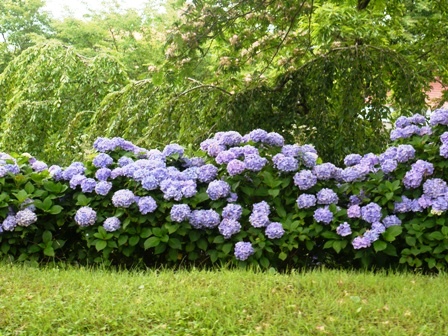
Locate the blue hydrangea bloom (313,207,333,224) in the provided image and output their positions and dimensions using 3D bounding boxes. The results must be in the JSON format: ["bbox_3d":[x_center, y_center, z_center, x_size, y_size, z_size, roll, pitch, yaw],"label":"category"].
[{"bbox_3d":[0.782,0.377,6.750,0.154,0.134,0.145,0,5,0],"label":"blue hydrangea bloom"}]

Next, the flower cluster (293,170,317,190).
[{"bbox_3d":[0.655,0.102,6.950,0.189,0.163,0.180,0,6,0],"label":"flower cluster"}]

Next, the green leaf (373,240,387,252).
[{"bbox_3d":[1.202,0.607,6.600,0.103,0.102,0.045,0,-24,0],"label":"green leaf"}]

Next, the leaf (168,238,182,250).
[{"bbox_3d":[-0.386,0.609,6.800,0.106,0.105,0.045,0,-24,0],"label":"leaf"}]

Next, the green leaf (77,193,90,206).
[{"bbox_3d":[-1.160,0.260,7.050,0.110,0.127,0.045,0,-24,0],"label":"green leaf"}]

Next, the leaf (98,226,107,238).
[{"bbox_3d":[-0.974,0.517,6.850,0.064,0.094,0.060,0,4,0],"label":"leaf"}]

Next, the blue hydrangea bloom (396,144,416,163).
[{"bbox_3d":[1.506,-0.120,7.070,0.157,0.149,0.149,1,5,12],"label":"blue hydrangea bloom"}]

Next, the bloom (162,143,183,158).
[{"bbox_3d":[-0.434,-0.151,7.350,0.184,0.138,0.174,0,6,0],"label":"bloom"}]

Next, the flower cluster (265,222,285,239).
[{"bbox_3d":[0.410,0.505,6.900,0.158,0.129,0.153,0,4,0],"label":"flower cluster"}]

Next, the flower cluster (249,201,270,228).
[{"bbox_3d":[0.272,0.352,6.450,0.162,0.200,0.150,0,5,0],"label":"flower cluster"}]

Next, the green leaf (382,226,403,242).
[{"bbox_3d":[1.236,0.484,6.250,0.145,0.119,0.070,0,5,0],"label":"green leaf"}]

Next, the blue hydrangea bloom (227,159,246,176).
[{"bbox_3d":[0.103,-0.002,7.020,0.152,0.135,0.144,0,5,1],"label":"blue hydrangea bloom"}]

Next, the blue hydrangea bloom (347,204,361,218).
[{"bbox_3d":[1.050,0.353,6.900,0.105,0.105,0.110,0,4,0],"label":"blue hydrangea bloom"}]

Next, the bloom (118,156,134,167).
[{"bbox_3d":[-0.841,-0.047,7.350,0.133,0.108,0.130,0,5,0],"label":"bloom"}]

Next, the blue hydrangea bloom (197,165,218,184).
[{"bbox_3d":[-0.126,0.045,6.700,0.165,0.141,0.156,0,5,0],"label":"blue hydrangea bloom"}]

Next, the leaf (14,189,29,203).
[{"bbox_3d":[-1.681,0.233,7.100,0.112,0.108,0.090,0,4,0],"label":"leaf"}]

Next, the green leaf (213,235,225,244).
[{"bbox_3d":[-0.040,0.578,6.900,0.089,0.073,0.070,0,4,0],"label":"green leaf"}]

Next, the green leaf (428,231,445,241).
[{"bbox_3d":[1.582,0.506,6.350,0.108,0.067,0.060,1,5,14],"label":"green leaf"}]

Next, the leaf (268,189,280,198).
[{"bbox_3d":[0.406,0.206,6.900,0.093,0.077,0.060,0,5,0],"label":"leaf"}]

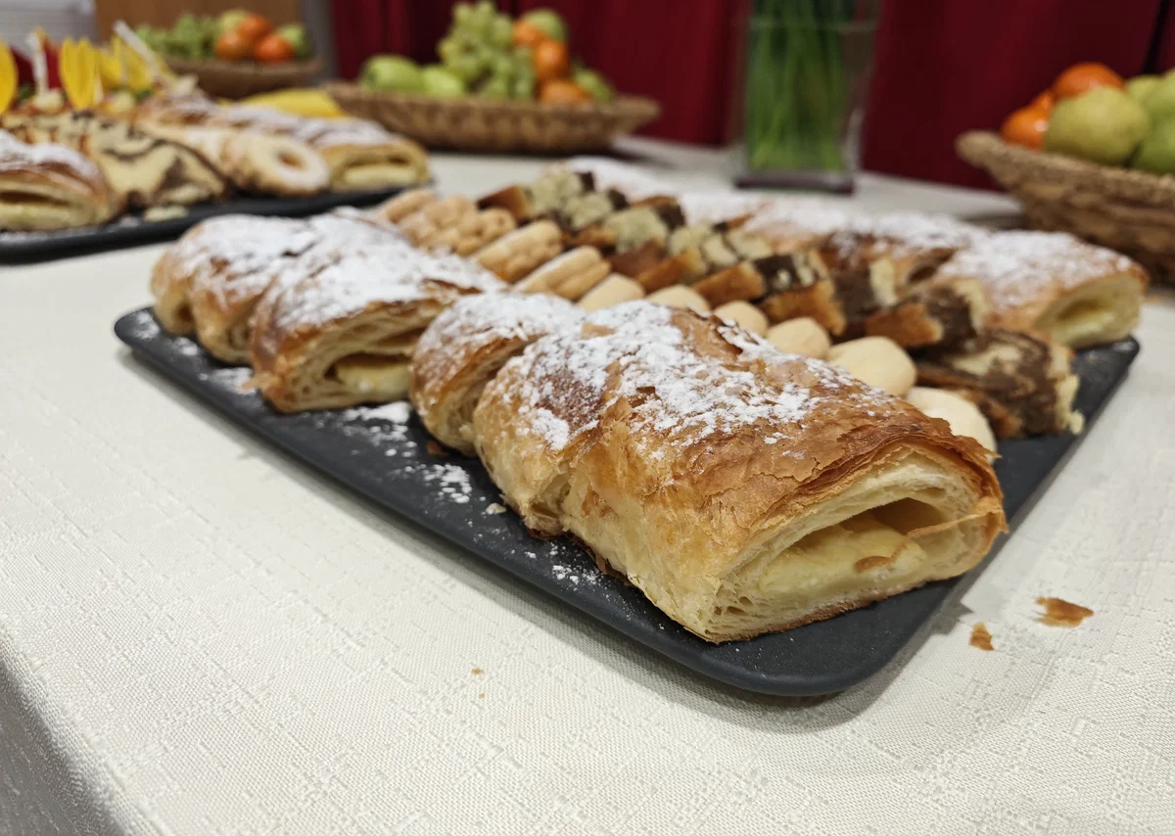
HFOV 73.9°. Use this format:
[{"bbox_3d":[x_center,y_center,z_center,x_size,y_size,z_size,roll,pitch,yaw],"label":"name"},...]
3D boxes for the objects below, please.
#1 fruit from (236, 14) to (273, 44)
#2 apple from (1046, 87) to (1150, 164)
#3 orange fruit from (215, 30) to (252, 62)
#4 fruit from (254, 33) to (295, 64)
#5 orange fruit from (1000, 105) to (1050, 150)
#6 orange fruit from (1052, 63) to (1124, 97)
[{"bbox_3d":[-0.647,-0.752,1.520,0.066,0.063,0.066,1,27,0],"label":"fruit"},{"bbox_3d":[0.529,-0.301,0.810,0.085,0.077,0.085,1,27,0],"label":"apple"},{"bbox_3d":[-0.676,-0.702,1.490,0.066,0.064,0.066,1,27,0],"label":"orange fruit"},{"bbox_3d":[-0.599,-0.699,1.490,0.066,0.064,0.066,1,27,0],"label":"fruit"},{"bbox_3d":[0.452,-0.287,0.790,0.060,0.056,0.060,0,23,0],"label":"orange fruit"},{"bbox_3d":[0.499,-0.325,0.780,0.061,0.057,0.061,0,23,0],"label":"orange fruit"}]

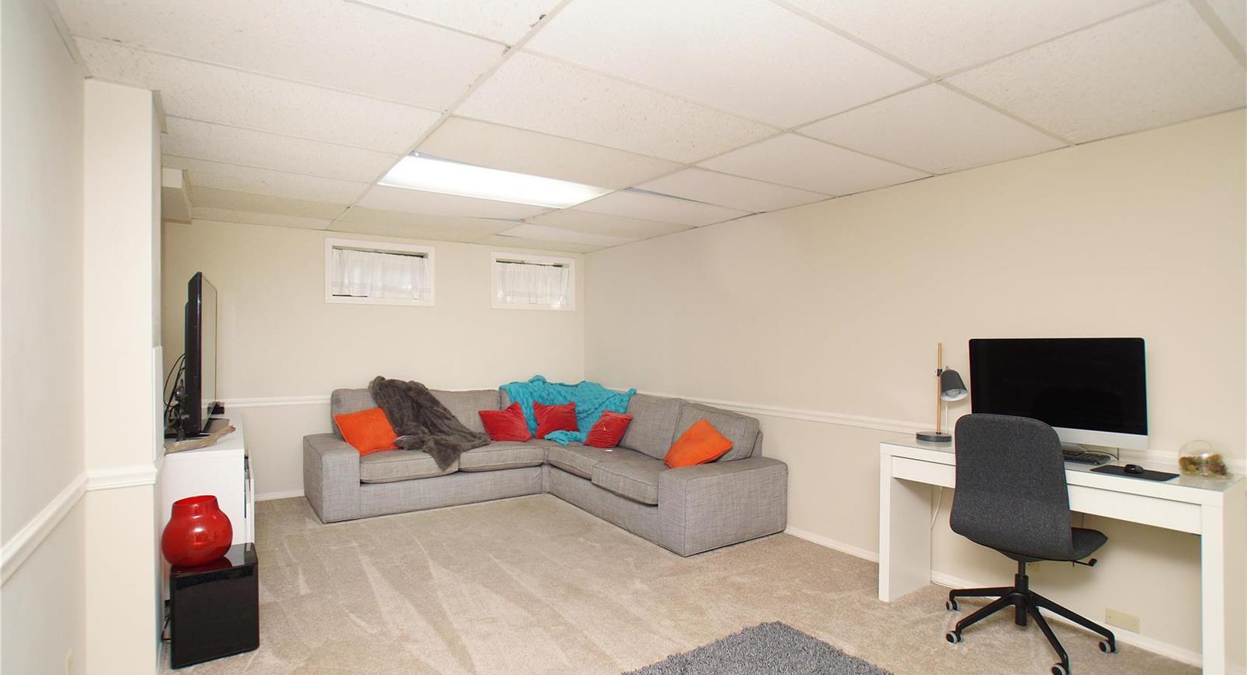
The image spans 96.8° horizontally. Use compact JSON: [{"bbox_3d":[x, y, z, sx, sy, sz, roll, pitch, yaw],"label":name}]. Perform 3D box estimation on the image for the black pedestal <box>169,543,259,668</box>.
[{"bbox_3d":[-1.725,1.127,2.371,0.285,0.360,0.295,0,-1,-32],"label":"black pedestal"}]

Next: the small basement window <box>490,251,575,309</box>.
[{"bbox_3d":[-0.855,-0.526,5.347,0.860,0.525,0.080,0,-1,-33],"label":"small basement window"}]

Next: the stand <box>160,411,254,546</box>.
[{"bbox_3d":[-2.604,0.952,3.439,0.420,0.730,1.700,0,-1,-35],"label":"stand"}]

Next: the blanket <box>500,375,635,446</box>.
[{"bbox_3d":[-0.473,0.571,4.883,1.150,0.530,0.750,0,-1,7],"label":"blanket"}]

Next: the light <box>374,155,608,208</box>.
[{"bbox_3d":[-0.713,-0.877,3.175,1.190,0.060,0.600,0,-1,-35],"label":"light"}]

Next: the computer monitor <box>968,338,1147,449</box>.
[{"bbox_3d":[1.942,0.265,2.510,0.190,0.510,0.650,1,-1,-44],"label":"computer monitor"}]

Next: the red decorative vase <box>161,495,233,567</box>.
[{"bbox_3d":[-1.809,0.818,2.356,0.240,0.255,0.240,0,-1,-32],"label":"red decorative vase"}]

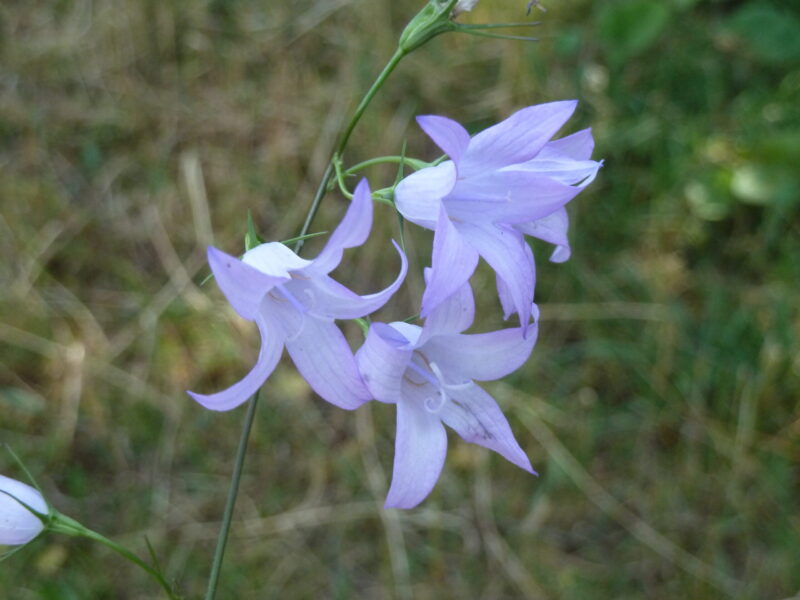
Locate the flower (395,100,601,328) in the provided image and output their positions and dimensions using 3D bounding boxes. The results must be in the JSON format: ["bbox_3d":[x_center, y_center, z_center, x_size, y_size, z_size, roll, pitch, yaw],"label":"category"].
[{"bbox_3d":[0.014,-0.013,0.200,0.028,0.037,0.036,6,33,40],"label":"flower"}]

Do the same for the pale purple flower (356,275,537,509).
[{"bbox_3d":[0.006,0.014,0.200,0.034,0.037,0.025,-15,24,-19],"label":"pale purple flower"}]

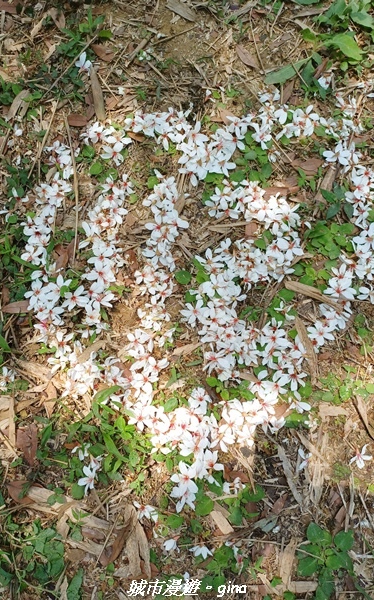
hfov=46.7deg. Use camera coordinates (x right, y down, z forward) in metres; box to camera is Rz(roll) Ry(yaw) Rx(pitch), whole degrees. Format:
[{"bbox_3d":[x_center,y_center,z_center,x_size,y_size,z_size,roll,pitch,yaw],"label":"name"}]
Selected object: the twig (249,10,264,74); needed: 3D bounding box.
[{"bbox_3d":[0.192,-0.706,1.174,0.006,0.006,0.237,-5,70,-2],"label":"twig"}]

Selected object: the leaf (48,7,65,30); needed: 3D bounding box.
[{"bbox_3d":[-0.318,-0.688,1.061,0.021,0.010,0.082,-28,72,-10],"label":"leaf"}]

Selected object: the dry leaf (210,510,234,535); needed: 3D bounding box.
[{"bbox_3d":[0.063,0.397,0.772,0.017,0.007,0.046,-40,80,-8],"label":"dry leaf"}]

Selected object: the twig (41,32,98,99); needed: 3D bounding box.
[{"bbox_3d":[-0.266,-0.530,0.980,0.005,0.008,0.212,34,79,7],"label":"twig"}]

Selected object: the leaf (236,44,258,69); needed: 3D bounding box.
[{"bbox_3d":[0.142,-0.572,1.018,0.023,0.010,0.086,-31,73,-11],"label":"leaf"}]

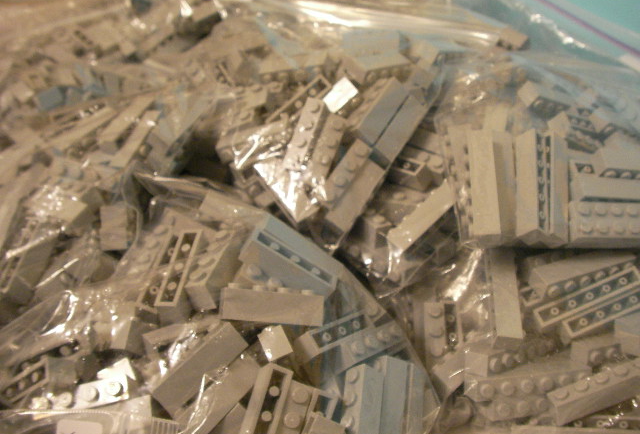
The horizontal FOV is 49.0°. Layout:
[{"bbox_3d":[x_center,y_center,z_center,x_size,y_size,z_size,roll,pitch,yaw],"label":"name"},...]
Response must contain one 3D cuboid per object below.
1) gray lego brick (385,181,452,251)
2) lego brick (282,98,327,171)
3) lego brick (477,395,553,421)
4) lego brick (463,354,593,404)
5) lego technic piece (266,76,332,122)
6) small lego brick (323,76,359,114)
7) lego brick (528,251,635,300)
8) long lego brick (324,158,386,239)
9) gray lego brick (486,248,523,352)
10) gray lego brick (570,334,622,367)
[{"bbox_3d":[0.048,-0.002,0.302,0.044,0.008,0.011,-43,68,-3],"label":"gray lego brick"},{"bbox_3d":[-0.006,-0.032,0.287,0.008,0.011,0.032,16,74,6],"label":"lego brick"},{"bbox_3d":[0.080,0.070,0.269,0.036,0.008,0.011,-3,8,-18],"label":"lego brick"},{"bbox_3d":[0.080,0.063,0.269,0.048,0.008,0.011,-3,1,-14],"label":"lego brick"},{"bbox_3d":[-0.008,-0.048,0.314,0.032,0.011,0.008,-42,77,-2],"label":"lego technic piece"},{"bbox_3d":[0.009,-0.054,0.322,0.016,0.011,0.008,-43,7,-4],"label":"small lego brick"},{"bbox_3d":[0.118,0.024,0.312,0.048,0.008,0.011,-15,44,-17],"label":"lego brick"},{"bbox_3d":[0.012,-0.009,0.274,0.011,0.008,0.033,37,67,-6],"label":"long lego brick"},{"bbox_3d":[0.072,0.028,0.274,0.011,0.008,0.048,5,49,2],"label":"gray lego brick"},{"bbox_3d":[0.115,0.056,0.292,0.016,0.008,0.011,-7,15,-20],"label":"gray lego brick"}]

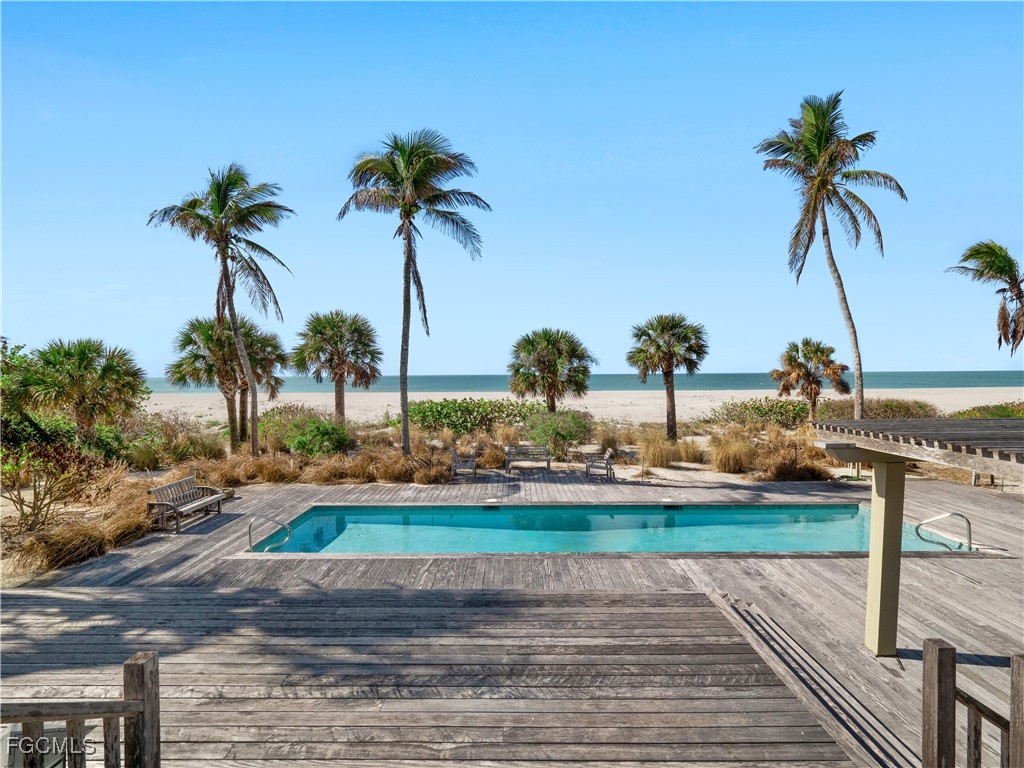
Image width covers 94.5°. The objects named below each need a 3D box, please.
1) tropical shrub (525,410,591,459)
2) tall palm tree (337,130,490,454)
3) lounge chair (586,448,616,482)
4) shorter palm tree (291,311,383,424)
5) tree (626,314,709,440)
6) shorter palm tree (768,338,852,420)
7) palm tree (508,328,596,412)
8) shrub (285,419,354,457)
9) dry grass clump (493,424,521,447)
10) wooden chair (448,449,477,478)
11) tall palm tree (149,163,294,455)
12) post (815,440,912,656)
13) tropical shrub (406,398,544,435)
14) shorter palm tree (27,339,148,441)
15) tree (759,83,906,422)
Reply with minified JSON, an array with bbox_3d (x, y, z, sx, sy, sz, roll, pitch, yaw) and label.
[{"bbox_3d":[1.655,1.771,17.139,2.400,1.750,2.200,0,1,0],"label":"tropical shrub"},{"bbox_3d":[-3.829,-3.518,18.400,5.990,12.670,5.800,0,1,0],"label":"tall palm tree"},{"bbox_3d":[2.500,2.272,13.448,0.700,0.880,0.610,0,1,0],"label":"lounge chair"},{"bbox_3d":[-7.898,-0.383,21.300,4.140,5.850,4.000,0,1,0],"label":"shorter palm tree"},{"bbox_3d":[6.998,-0.225,21.300,3.690,5.810,3.600,0,1,0],"label":"tree"},{"bbox_3d":[14.901,0.059,23.308,3.900,4.700,3.800,0,1,0],"label":"shorter palm tree"},{"bbox_3d":[1.908,-0.047,22.300,4.150,5.140,3.900,0,1,0],"label":"palm tree"},{"bbox_3d":[-7.483,1.973,18.442,2.650,1.450,2.200,0,1,0],"label":"shrub"},{"bbox_3d":[-0.239,2.173,20.550,1.213,1.005,1.150,0,1,0],"label":"dry grass clump"},{"bbox_3d":[-1.380,2.305,13.698,0.710,0.870,0.610,0,1,0],"label":"wooden chair"},{"bbox_3d":[-11.355,-2.912,18.500,5.710,11.490,5.600,0,1,0],"label":"tall palm tree"},{"bbox_3d":[3.775,1.737,5.106,0.900,2.260,0.220,0,1,0],"label":"post"},{"bbox_3d":[-1.943,1.784,25.200,7.490,2.020,3.000,0,1,0],"label":"tropical shrub"},{"bbox_3d":[-17.310,0.408,19.300,4.970,4.530,4.600,0,1,0],"label":"shorter palm tree"},{"bbox_3d":[12.064,-4.210,17.922,5.600,13.500,5.500,0,1,0],"label":"tree"}]

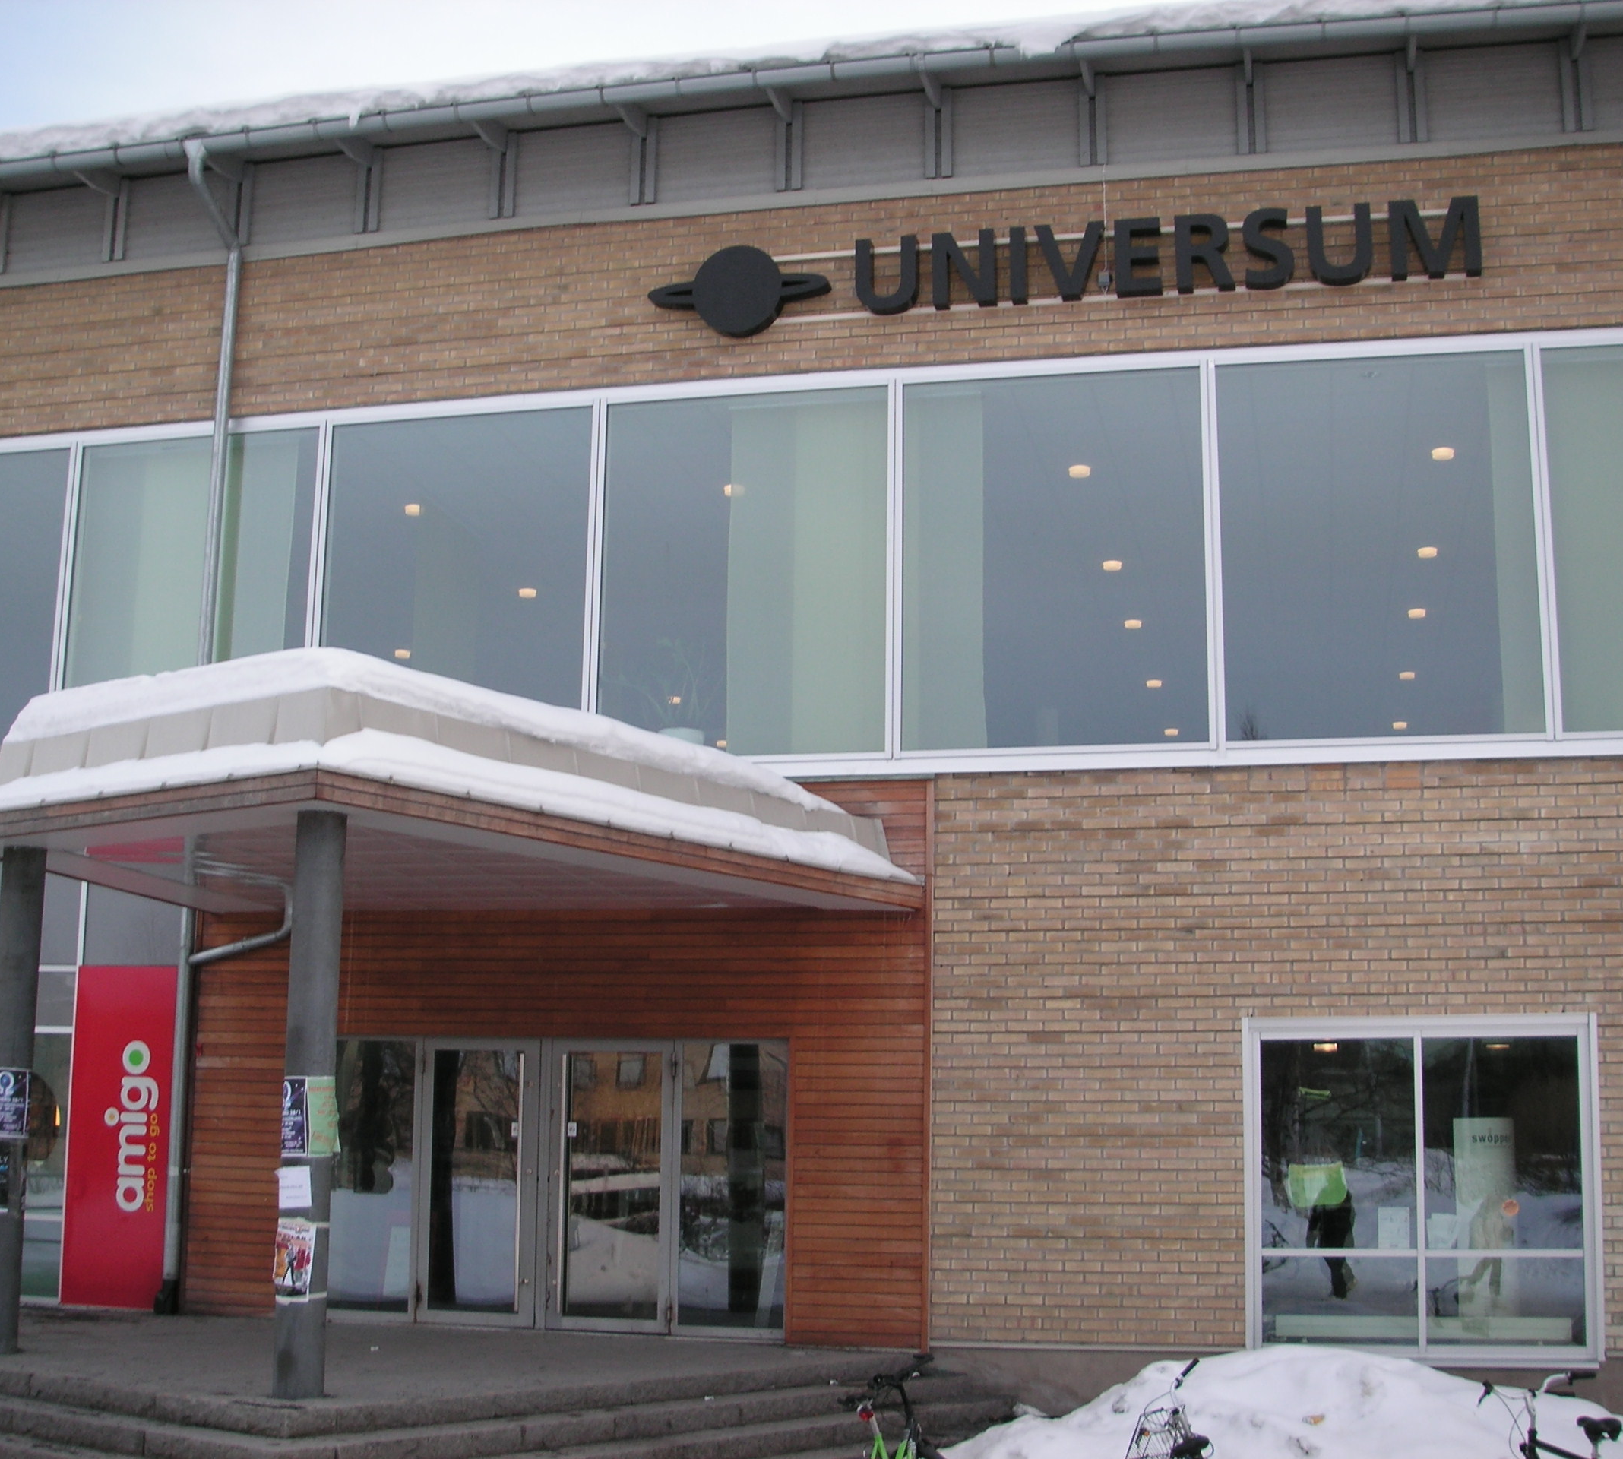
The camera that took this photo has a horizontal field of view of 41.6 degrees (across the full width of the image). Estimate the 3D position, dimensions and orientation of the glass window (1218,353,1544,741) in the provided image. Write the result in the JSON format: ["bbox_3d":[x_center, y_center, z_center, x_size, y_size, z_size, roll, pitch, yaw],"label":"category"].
[{"bbox_3d":[3.972,-1.296,15.021,2.177,2.808,0.100,-2,-11,13],"label":"glass window"}]

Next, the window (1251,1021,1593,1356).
[{"bbox_3d":[4.037,3.038,14.193,2.174,2.161,0.100,-2,-11,13],"label":"window"}]

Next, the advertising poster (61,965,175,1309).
[{"bbox_3d":[-5.274,3.096,16.326,0.861,2.551,0.050,-2,-11,13],"label":"advertising poster"}]

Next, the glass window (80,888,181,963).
[{"bbox_3d":[-5.295,1.428,16.675,0.870,0.808,0.080,-2,-11,13],"label":"glass window"}]

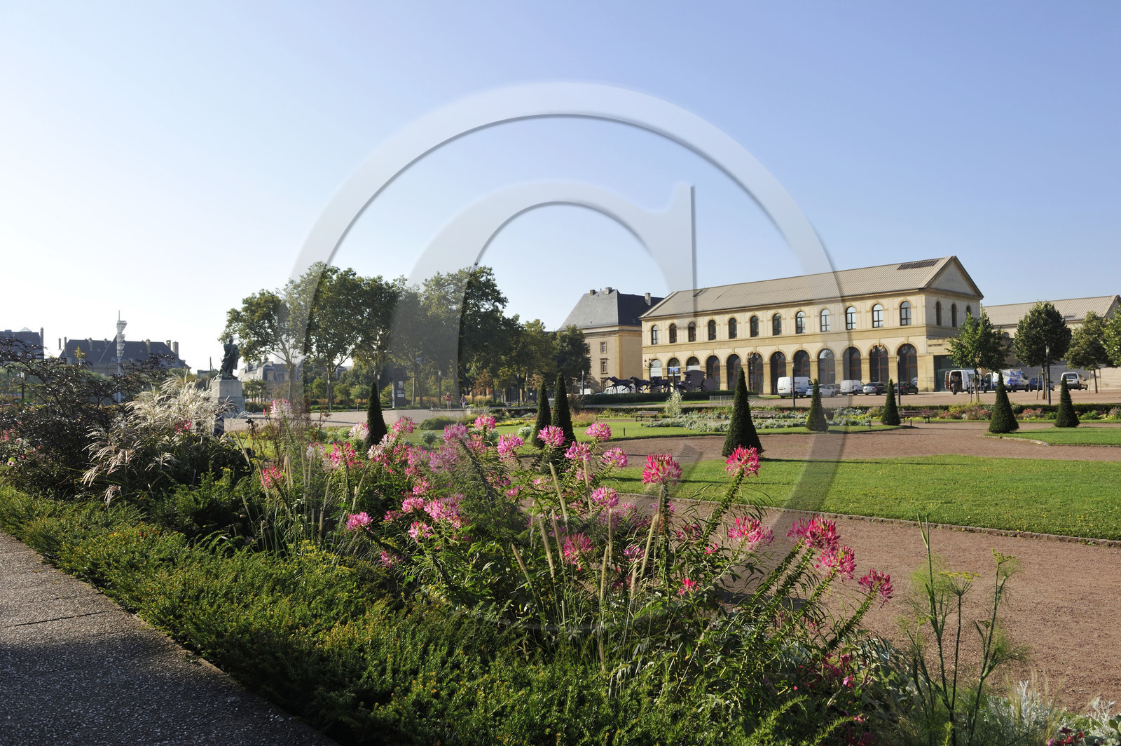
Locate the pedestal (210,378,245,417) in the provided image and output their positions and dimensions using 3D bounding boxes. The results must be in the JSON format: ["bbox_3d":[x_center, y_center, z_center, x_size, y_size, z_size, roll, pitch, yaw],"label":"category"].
[{"bbox_3d":[-26.745,2.004,70.000,2.163,3.081,2.163,0,-2,-41],"label":"pedestal"}]

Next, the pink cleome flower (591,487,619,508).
[{"bbox_3d":[0.234,0.657,4.600,0.148,0.111,0.148,-1,-1,0],"label":"pink cleome flower"}]

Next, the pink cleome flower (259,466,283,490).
[{"bbox_3d":[-2.024,0.736,6.100,0.166,0.172,0.166,-1,-1,0],"label":"pink cleome flower"}]

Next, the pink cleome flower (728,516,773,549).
[{"bbox_3d":[0.851,0.718,3.900,0.208,0.149,0.197,-1,-2,0],"label":"pink cleome flower"}]

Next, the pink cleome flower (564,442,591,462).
[{"bbox_3d":[0.097,0.434,4.800,0.145,0.110,0.145,-2,-1,1],"label":"pink cleome flower"}]

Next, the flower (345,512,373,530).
[{"bbox_3d":[-1.272,0.932,5.500,0.171,0.116,0.163,-1,-2,0],"label":"flower"}]

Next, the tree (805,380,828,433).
[{"bbox_3d":[12.136,1.541,41.200,1.118,2.485,1.118,-1,-2,0],"label":"tree"}]

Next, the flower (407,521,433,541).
[{"bbox_3d":[-0.823,0.925,5.100,0.154,0.118,0.154,-1,-1,0],"label":"flower"}]

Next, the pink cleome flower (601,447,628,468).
[{"bbox_3d":[0.297,0.468,4.800,0.140,0.110,0.140,-2,-1,3],"label":"pink cleome flower"}]

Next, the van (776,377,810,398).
[{"bbox_3d":[28.200,1.763,103.829,5.300,2.470,2.020,1,-2,-44],"label":"van"}]

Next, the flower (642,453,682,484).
[{"bbox_3d":[0.478,0.453,4.100,0.194,0.148,0.184,-1,-2,0],"label":"flower"}]

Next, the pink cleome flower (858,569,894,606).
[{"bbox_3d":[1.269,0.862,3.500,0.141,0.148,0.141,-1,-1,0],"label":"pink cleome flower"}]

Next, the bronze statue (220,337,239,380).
[{"bbox_3d":[-26.638,-1.170,70.000,1.240,3.420,1.054,-1,-2,-30],"label":"bronze statue"}]

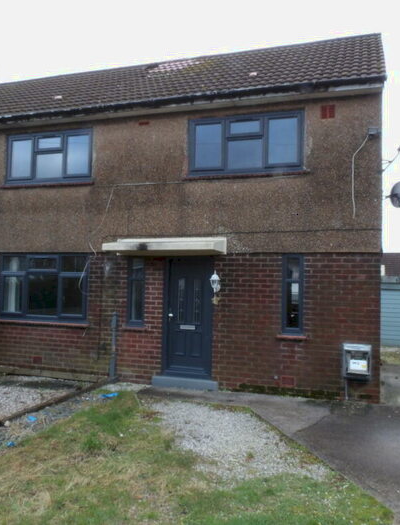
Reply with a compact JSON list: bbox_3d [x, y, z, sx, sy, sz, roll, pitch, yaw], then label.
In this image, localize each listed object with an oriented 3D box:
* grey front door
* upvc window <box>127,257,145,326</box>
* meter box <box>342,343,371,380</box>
[{"bbox_3d":[-0.201,0.904,8.293,0.917,2.093,0.090,0,-3,18],"label":"grey front door"},{"bbox_3d":[-1.129,0.510,8.791,0.342,1.302,0.090,0,-4,18],"label":"upvc window"},{"bbox_3d":[2.354,1.482,7.251,0.400,0.535,0.210,0,-3,18],"label":"meter box"}]

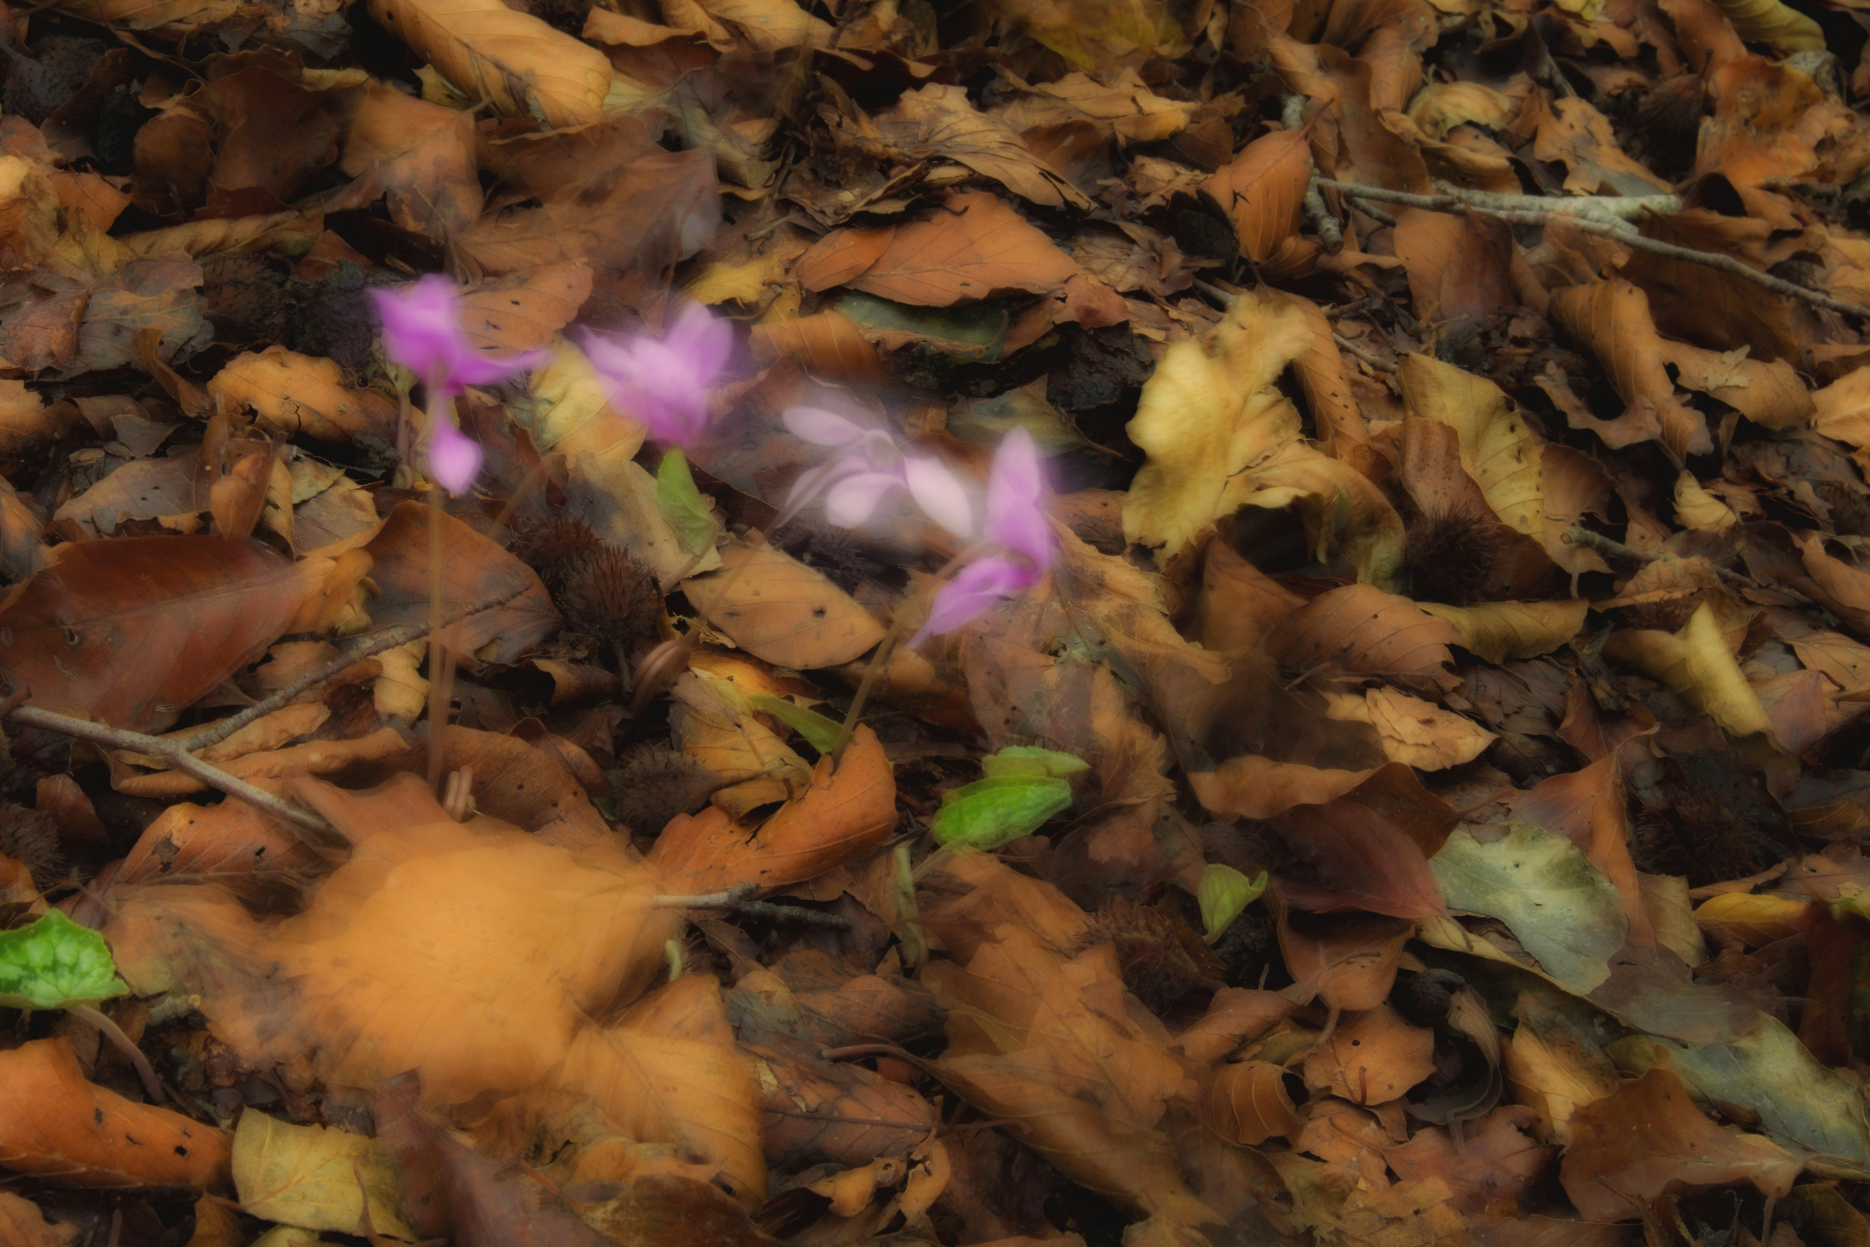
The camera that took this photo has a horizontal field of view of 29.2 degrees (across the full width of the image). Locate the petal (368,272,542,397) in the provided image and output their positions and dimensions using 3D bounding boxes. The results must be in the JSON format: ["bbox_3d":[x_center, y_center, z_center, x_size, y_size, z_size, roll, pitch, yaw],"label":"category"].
[{"bbox_3d":[-0.104,-0.063,0.780,0.040,0.024,0.028,-4,40,-4],"label":"petal"}]

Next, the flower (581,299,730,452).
[{"bbox_3d":[-0.057,-0.052,0.745,0.030,0.027,0.024,0,40,0],"label":"flower"}]

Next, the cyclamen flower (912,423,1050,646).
[{"bbox_3d":[0.010,-0.019,0.770,0.029,0.038,0.025,0,40,0],"label":"cyclamen flower"}]

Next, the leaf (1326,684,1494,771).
[{"bbox_3d":[0.116,0.025,0.876,0.041,0.007,0.021,11,48,6],"label":"leaf"}]

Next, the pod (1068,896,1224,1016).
[{"bbox_3d":[0.048,0.075,0.816,0.034,0.021,0.025,2,40,2],"label":"pod"}]

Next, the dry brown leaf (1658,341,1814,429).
[{"bbox_3d":[0.220,-0.065,0.983,0.040,0.011,0.023,26,55,20],"label":"dry brown leaf"}]

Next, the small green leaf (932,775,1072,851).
[{"bbox_3d":[0.014,0.039,0.742,0.027,0.010,0.017,-17,43,-19],"label":"small green leaf"}]

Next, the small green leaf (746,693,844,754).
[{"bbox_3d":[-0.031,0.022,0.804,0.020,0.007,0.010,20,44,23],"label":"small green leaf"}]

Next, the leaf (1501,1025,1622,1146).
[{"bbox_3d":[0.127,0.094,0.728,0.030,0.013,0.019,33,50,33],"label":"leaf"}]

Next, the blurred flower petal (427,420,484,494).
[{"bbox_3d":[-0.102,-0.035,0.760,0.011,0.014,0.010,0,40,0],"label":"blurred flower petal"}]

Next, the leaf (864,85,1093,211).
[{"bbox_3d":[0.013,-0.144,1.091,0.069,0.015,0.034,17,40,12],"label":"leaf"}]

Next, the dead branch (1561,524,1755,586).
[{"bbox_3d":[0.175,-0.017,0.866,0.051,0.005,0.006,10,41,12],"label":"dead branch"}]

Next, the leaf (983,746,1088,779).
[{"bbox_3d":[0.023,0.031,0.808,0.025,0.006,0.009,0,40,0],"label":"leaf"}]

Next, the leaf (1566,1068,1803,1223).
[{"bbox_3d":[0.160,0.111,0.770,0.053,0.012,0.036,7,68,3],"label":"leaf"}]

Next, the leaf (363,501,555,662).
[{"bbox_3d":[-0.111,-0.010,0.848,0.046,0.018,0.035,3,40,4],"label":"leaf"}]

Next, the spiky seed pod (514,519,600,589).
[{"bbox_3d":[-0.097,-0.017,0.922,0.022,0.019,0.022,0,37,0],"label":"spiky seed pod"}]

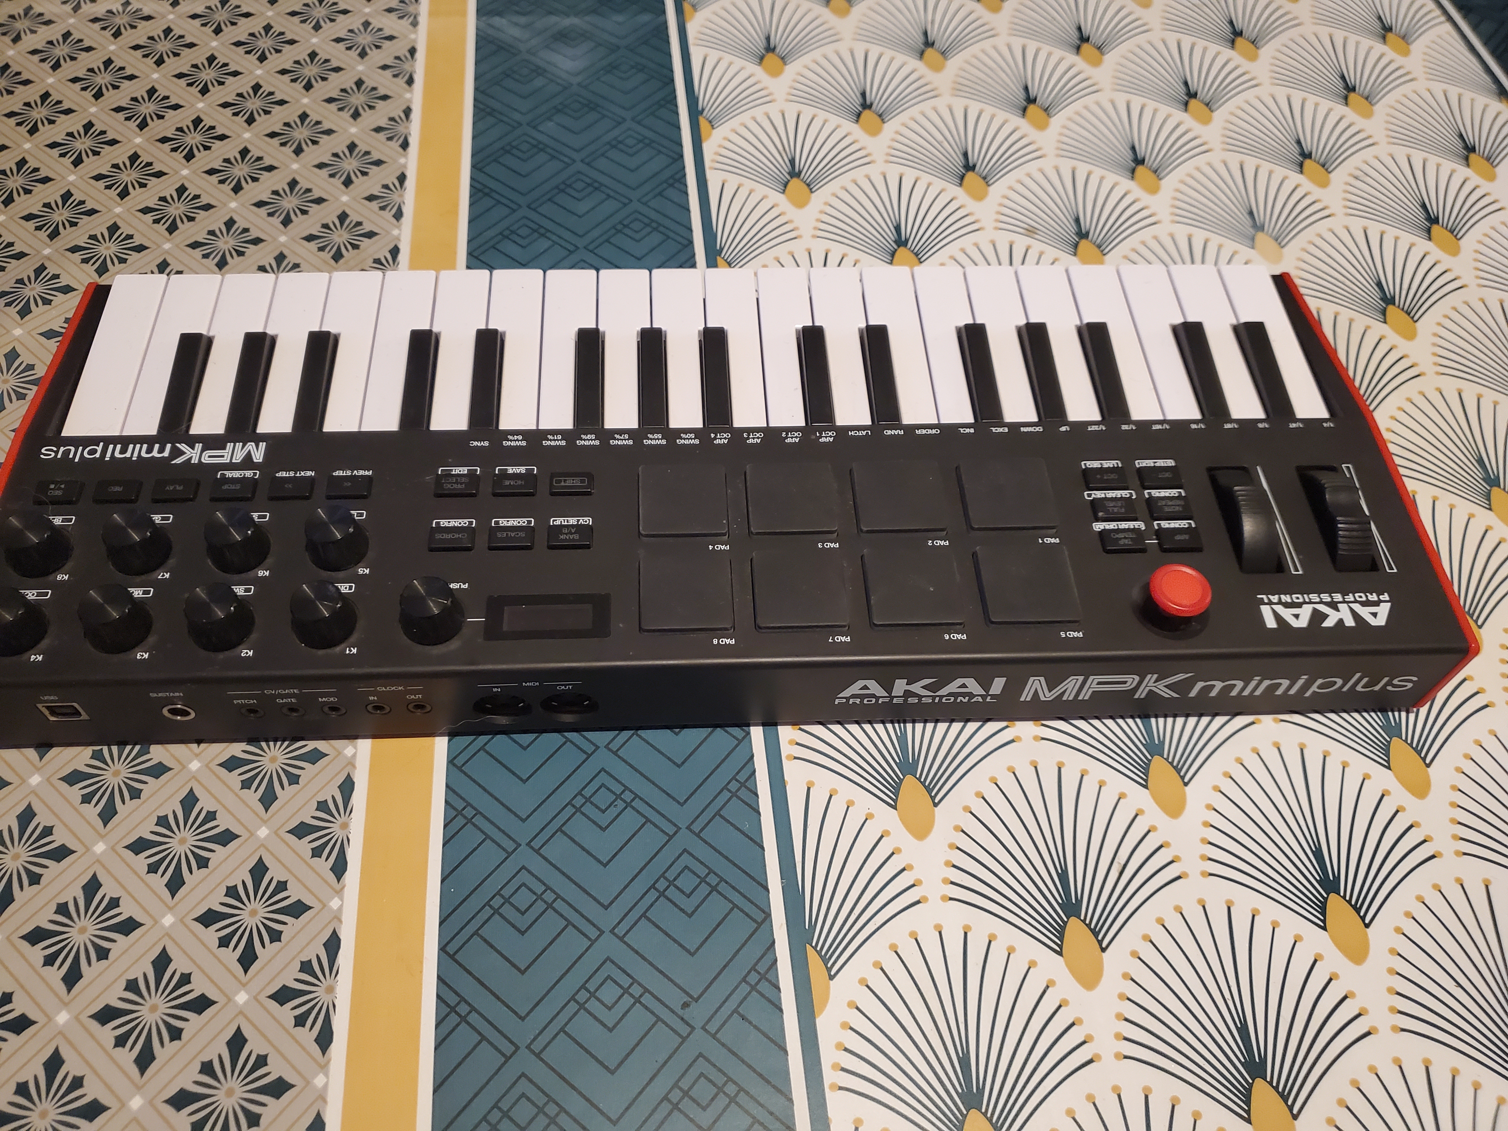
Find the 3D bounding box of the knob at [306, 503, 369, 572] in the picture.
[{"bbox_3d":[-0.130,-0.009,0.352,0.018,0.013,0.018,-1,57,-3],"label":"knob"}]

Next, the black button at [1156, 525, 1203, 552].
[{"bbox_3d":[0.139,-0.008,0.371,0.014,0.003,0.008,-1,56,-3],"label":"black button"}]

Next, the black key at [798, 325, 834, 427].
[{"bbox_3d":[0.022,-0.068,0.405,0.009,0.008,0.048,-1,59,-3],"label":"black key"}]

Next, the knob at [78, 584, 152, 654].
[{"bbox_3d":[-0.193,0.015,0.339,0.019,0.012,0.019,-1,56,-3],"label":"knob"}]

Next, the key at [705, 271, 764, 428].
[{"bbox_3d":[-0.007,-0.078,0.418,0.019,0.010,0.076,-1,59,-3],"label":"key"}]

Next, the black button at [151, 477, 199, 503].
[{"bbox_3d":[-0.187,-0.024,0.367,0.014,0.003,0.009,-1,57,-3],"label":"black button"}]

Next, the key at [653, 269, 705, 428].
[{"bbox_3d":[-0.027,-0.077,0.420,0.019,0.011,0.084,-1,58,-3],"label":"key"}]

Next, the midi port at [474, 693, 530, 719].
[{"bbox_3d":[-0.080,0.042,0.363,0.018,0.017,0.008,-1,53,-3],"label":"midi port"}]

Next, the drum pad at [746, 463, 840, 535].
[{"bbox_3d":[0.013,-0.022,0.374,0.029,0.003,0.028,-1,57,-3],"label":"drum pad"}]

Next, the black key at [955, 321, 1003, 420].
[{"bbox_3d":[0.082,-0.069,0.410,0.010,0.008,0.049,-1,58,-3],"label":"black key"}]

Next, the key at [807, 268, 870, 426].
[{"bbox_3d":[0.033,-0.079,0.421,0.019,0.010,0.075,-1,59,-3],"label":"key"}]

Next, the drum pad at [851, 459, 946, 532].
[{"bbox_3d":[0.048,-0.023,0.379,0.029,0.003,0.029,-1,56,-3],"label":"drum pad"}]

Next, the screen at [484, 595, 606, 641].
[{"bbox_3d":[-0.062,0.016,0.343,0.038,0.002,0.016,-1,56,-3],"label":"screen"}]

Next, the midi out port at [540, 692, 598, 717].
[{"bbox_3d":[-0.057,0.040,0.353,0.018,0.019,0.009,-1,58,-3],"label":"midi out port"}]

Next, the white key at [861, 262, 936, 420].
[{"bbox_3d":[0.053,-0.079,0.421,0.019,0.010,0.076,-1,59,-3],"label":"white key"}]

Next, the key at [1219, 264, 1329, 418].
[{"bbox_3d":[0.194,-0.083,0.429,0.019,0.010,0.075,-1,59,-3],"label":"key"}]

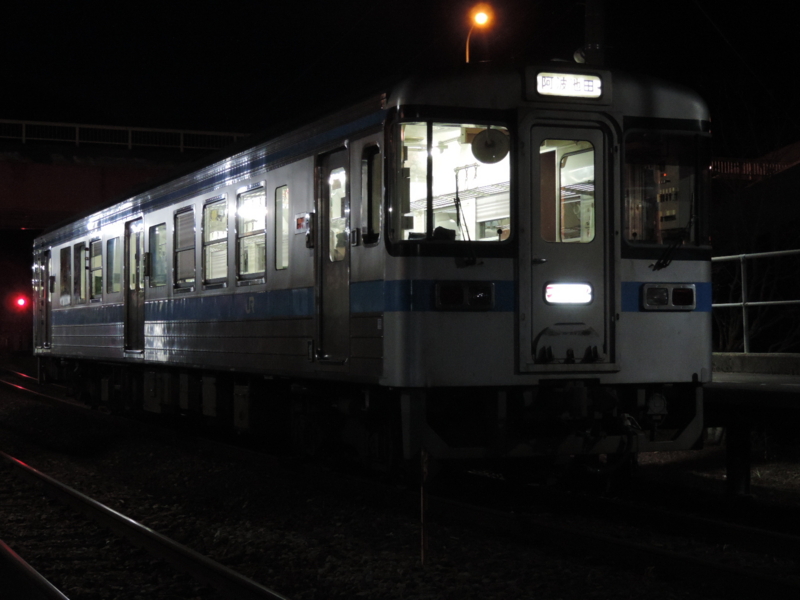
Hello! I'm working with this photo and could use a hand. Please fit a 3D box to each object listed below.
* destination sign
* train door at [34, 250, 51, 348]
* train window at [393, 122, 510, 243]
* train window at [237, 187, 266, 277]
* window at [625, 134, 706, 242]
[{"bbox_3d":[1.319,-1.676,12.671,0.570,0.180,0.080,0,-1,-20],"label":"destination sign"},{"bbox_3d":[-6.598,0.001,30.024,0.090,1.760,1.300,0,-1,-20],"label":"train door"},{"bbox_3d":[0.398,-0.896,12.347,0.940,0.920,0.120,0,-1,-20],"label":"train window"},{"bbox_3d":[-1.480,-0.650,16.059,0.070,0.860,1.100,0,-1,-20],"label":"train window"},{"bbox_3d":[2.134,-0.885,12.986,0.800,0.890,0.120,0,-1,-20],"label":"window"}]

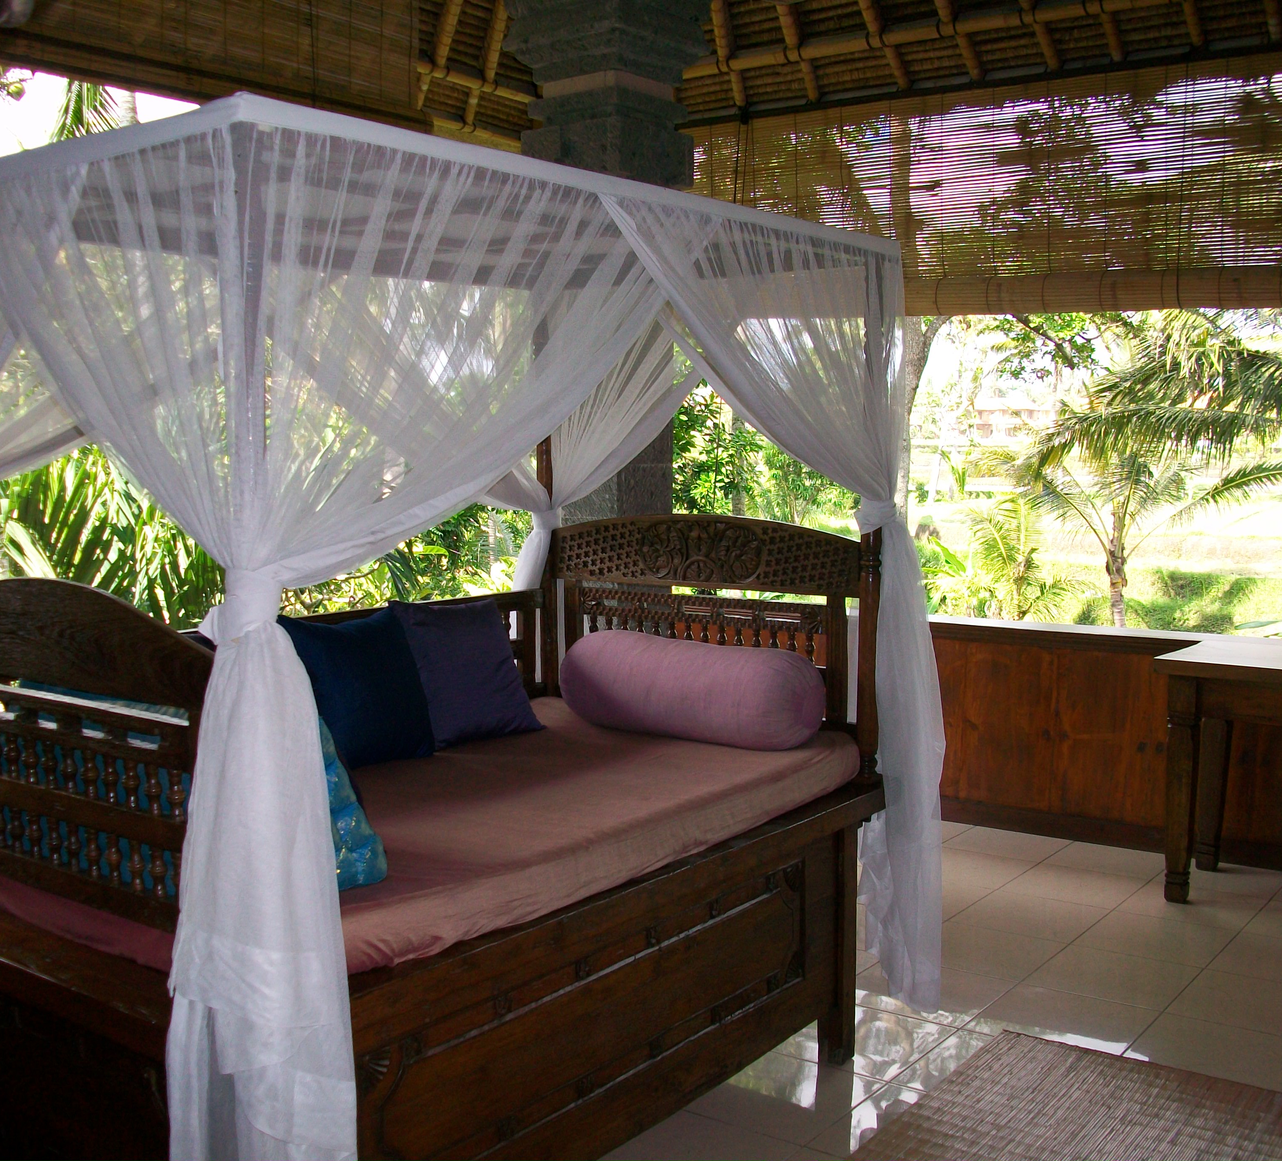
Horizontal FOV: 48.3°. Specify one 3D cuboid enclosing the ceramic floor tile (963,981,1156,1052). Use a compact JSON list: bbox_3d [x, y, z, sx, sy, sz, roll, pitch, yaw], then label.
[{"bbox_3d":[1.125,1.179,3.826,0.400,0.010,0.400,2,6,37],"label":"ceramic floor tile"}]

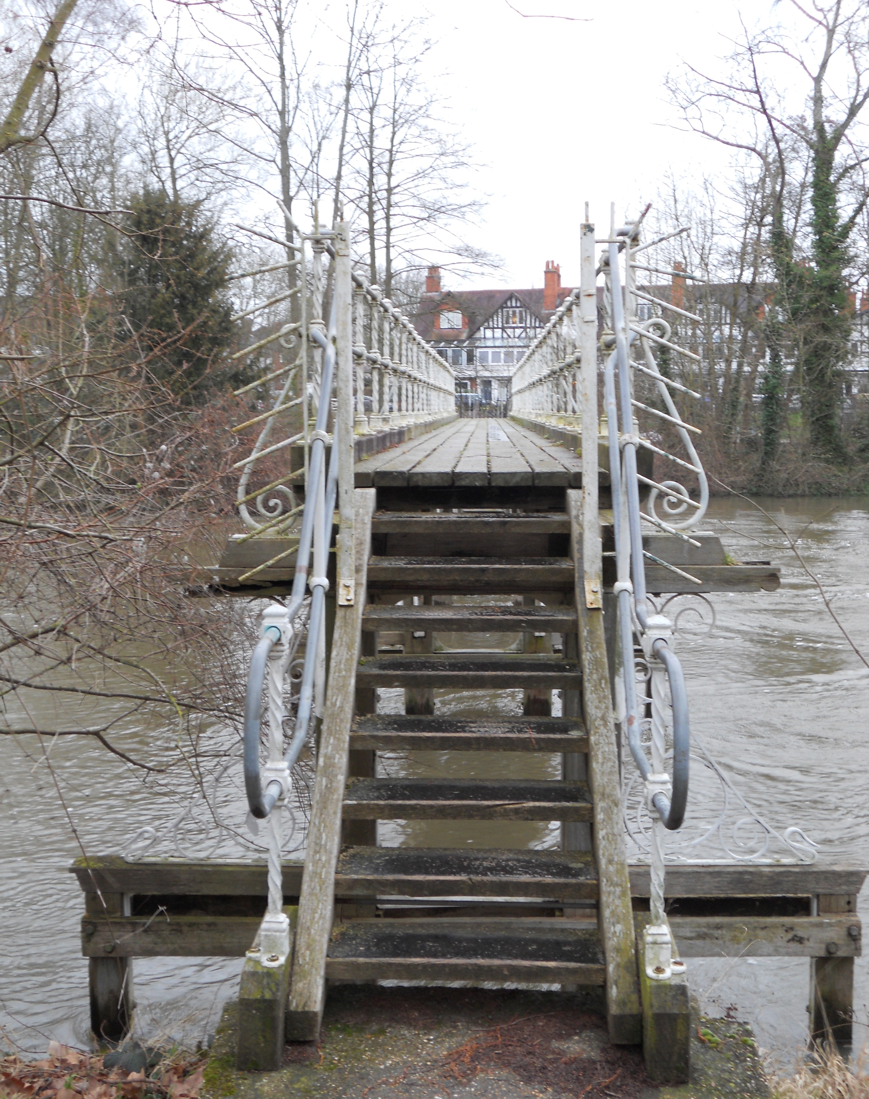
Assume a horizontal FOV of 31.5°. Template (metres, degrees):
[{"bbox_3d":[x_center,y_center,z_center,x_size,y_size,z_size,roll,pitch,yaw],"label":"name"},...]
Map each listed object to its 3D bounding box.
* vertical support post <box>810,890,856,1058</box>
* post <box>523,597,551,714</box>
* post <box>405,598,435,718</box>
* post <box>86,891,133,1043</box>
[{"bbox_3d":[1.689,1.790,6.575,0.162,0.710,0.145,0,5,2],"label":"vertical support post"},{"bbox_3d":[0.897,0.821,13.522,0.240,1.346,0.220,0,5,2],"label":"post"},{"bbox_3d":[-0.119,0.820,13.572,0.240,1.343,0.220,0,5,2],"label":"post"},{"bbox_3d":[-1.384,1.785,6.634,0.162,0.688,0.145,0,5,2],"label":"post"}]

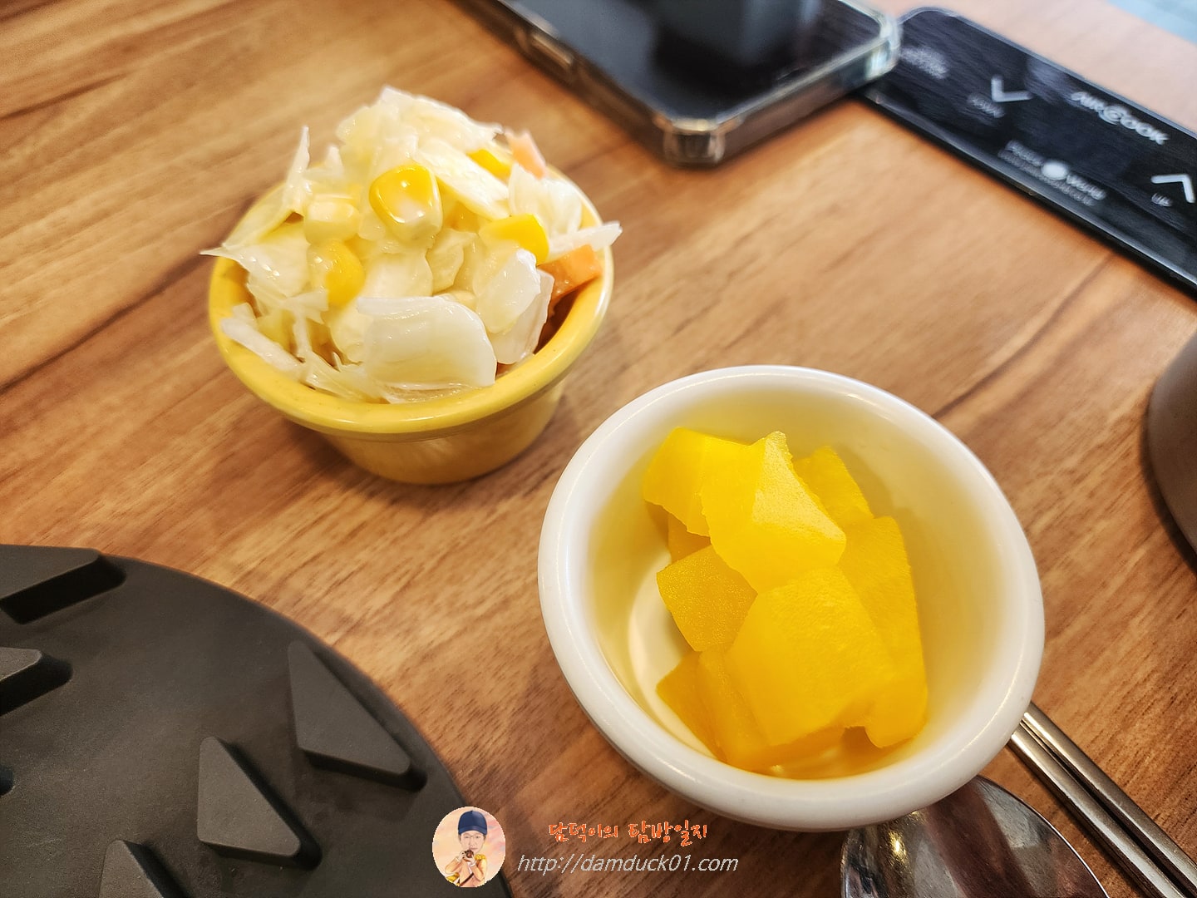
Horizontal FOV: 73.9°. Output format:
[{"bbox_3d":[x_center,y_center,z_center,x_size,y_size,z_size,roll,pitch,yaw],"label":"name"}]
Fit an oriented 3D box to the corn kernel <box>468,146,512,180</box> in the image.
[{"bbox_3d":[-0.017,-0.045,0.127,0.009,0.007,0.007,3,57,0],"label":"corn kernel"}]

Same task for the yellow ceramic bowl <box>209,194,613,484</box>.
[{"bbox_3d":[-0.032,-0.023,0.149,0.069,0.033,0.069,1,57,-1],"label":"yellow ceramic bowl"}]

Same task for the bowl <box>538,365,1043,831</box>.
[{"bbox_3d":[0.026,0.023,0.121,0.069,0.033,0.069,1,57,-1],"label":"bowl"}]

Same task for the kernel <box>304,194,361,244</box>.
[{"bbox_3d":[-0.039,-0.034,0.118,0.009,0.007,0.007,3,57,0],"label":"kernel"}]

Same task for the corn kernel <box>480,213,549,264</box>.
[{"bbox_3d":[-0.013,-0.032,0.124,0.010,0.007,0.008,3,57,0],"label":"corn kernel"}]

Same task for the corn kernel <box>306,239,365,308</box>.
[{"bbox_3d":[-0.039,-0.026,0.117,0.009,0.008,0.008,3,57,0],"label":"corn kernel"}]

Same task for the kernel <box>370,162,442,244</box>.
[{"bbox_3d":[-0.029,-0.036,0.118,0.010,0.009,0.008,3,57,0],"label":"kernel"}]

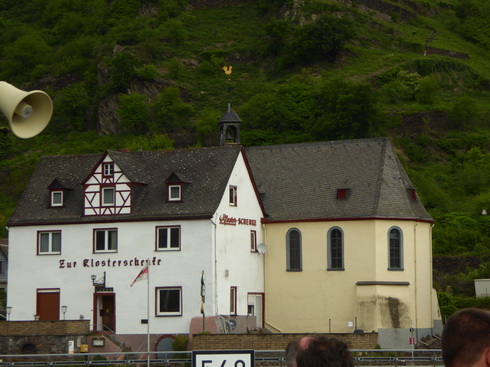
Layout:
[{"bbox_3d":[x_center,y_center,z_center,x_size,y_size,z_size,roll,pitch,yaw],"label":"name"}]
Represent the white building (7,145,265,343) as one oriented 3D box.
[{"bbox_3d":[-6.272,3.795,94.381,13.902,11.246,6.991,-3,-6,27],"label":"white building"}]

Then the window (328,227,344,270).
[{"bbox_3d":[5.148,3.678,91.797,1.025,2.505,0.250,-3,-6,27],"label":"window"}]

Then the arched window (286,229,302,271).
[{"bbox_3d":[2.835,3.767,92.999,0.997,2.527,0.250,-3,-6,27],"label":"arched window"}]

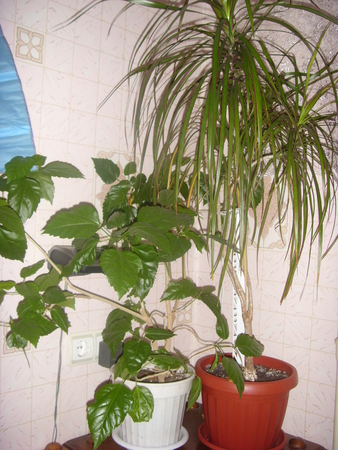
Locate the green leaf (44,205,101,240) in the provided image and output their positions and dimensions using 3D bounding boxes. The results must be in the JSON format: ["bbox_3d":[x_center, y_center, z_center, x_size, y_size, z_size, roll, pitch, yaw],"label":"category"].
[{"bbox_3d":[-0.235,-0.010,0.980,0.144,0.095,0.020,-9,-33,-19],"label":"green leaf"}]

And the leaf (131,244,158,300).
[{"bbox_3d":[-0.053,0.102,0.869,0.065,0.119,0.040,-5,6,-21],"label":"leaf"}]

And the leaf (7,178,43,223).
[{"bbox_3d":[-0.316,-0.056,0.889,0.076,0.101,0.030,1,-9,-6],"label":"leaf"}]

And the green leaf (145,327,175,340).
[{"bbox_3d":[-0.021,0.242,0.899,0.069,0.022,0.042,0,30,0],"label":"green leaf"}]

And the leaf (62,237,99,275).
[{"bbox_3d":[-0.216,0.076,0.990,0.063,0.127,0.025,15,-35,40],"label":"leaf"}]

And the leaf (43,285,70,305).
[{"bbox_3d":[-0.268,0.165,0.960,0.068,0.051,0.012,12,-36,5],"label":"leaf"}]

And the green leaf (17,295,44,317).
[{"bbox_3d":[-0.305,0.181,0.889,0.063,0.056,0.024,8,-27,-2],"label":"green leaf"}]

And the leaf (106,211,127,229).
[{"bbox_3d":[-0.139,-0.015,1.070,0.060,0.048,0.012,24,-34,-25],"label":"leaf"}]

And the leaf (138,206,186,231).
[{"bbox_3d":[-0.010,-0.012,0.899,0.113,0.069,0.032,3,-30,1],"label":"leaf"}]

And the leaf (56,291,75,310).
[{"bbox_3d":[-0.251,0.180,0.960,0.051,0.061,0.022,-27,-18,-15],"label":"leaf"}]

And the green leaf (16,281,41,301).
[{"bbox_3d":[-0.317,0.149,0.909,0.059,0.059,0.022,8,-30,-2],"label":"green leaf"}]

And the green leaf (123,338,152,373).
[{"bbox_3d":[-0.078,0.325,1.000,0.071,0.095,0.015,6,-39,3],"label":"green leaf"}]

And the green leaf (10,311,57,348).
[{"bbox_3d":[-0.316,0.243,0.940,0.104,0.078,0.019,22,-28,3],"label":"green leaf"}]

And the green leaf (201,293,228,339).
[{"bbox_3d":[0.118,0.229,1.010,0.038,0.125,0.032,-24,-7,-31],"label":"green leaf"}]

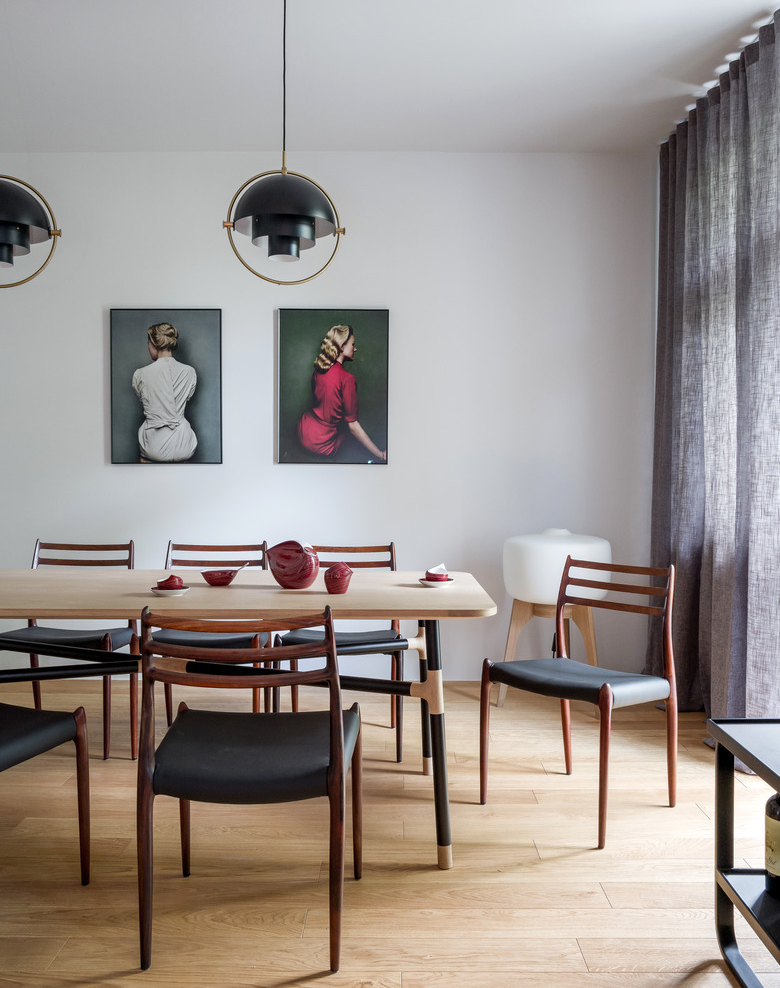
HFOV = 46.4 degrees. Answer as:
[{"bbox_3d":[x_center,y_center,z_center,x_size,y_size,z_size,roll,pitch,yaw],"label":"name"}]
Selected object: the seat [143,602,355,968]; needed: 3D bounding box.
[{"bbox_3d":[-0.327,0.644,2.209,0.495,0.800,0.505,0,1,2],"label":"seat"}]

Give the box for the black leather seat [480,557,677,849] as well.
[{"bbox_3d":[0.635,0.625,2.980,0.505,0.800,0.495,-1,2,-43],"label":"black leather seat"}]

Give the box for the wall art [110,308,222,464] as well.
[{"bbox_3d":[-1.157,-0.556,4.733,0.573,0.800,0.030,0,1,0],"label":"wall art"}]

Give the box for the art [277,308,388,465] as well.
[{"bbox_3d":[-0.291,-0.555,4.733,0.568,0.800,0.030,0,1,0],"label":"art"}]

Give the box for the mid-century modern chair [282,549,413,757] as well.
[{"bbox_3d":[-0.193,0.610,3.670,0.495,0.800,0.505,0,1,0],"label":"mid-century modern chair"}]

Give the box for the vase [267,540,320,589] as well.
[{"bbox_3d":[-0.307,0.223,2.876,0.171,0.149,0.152,0,1,0],"label":"vase"}]

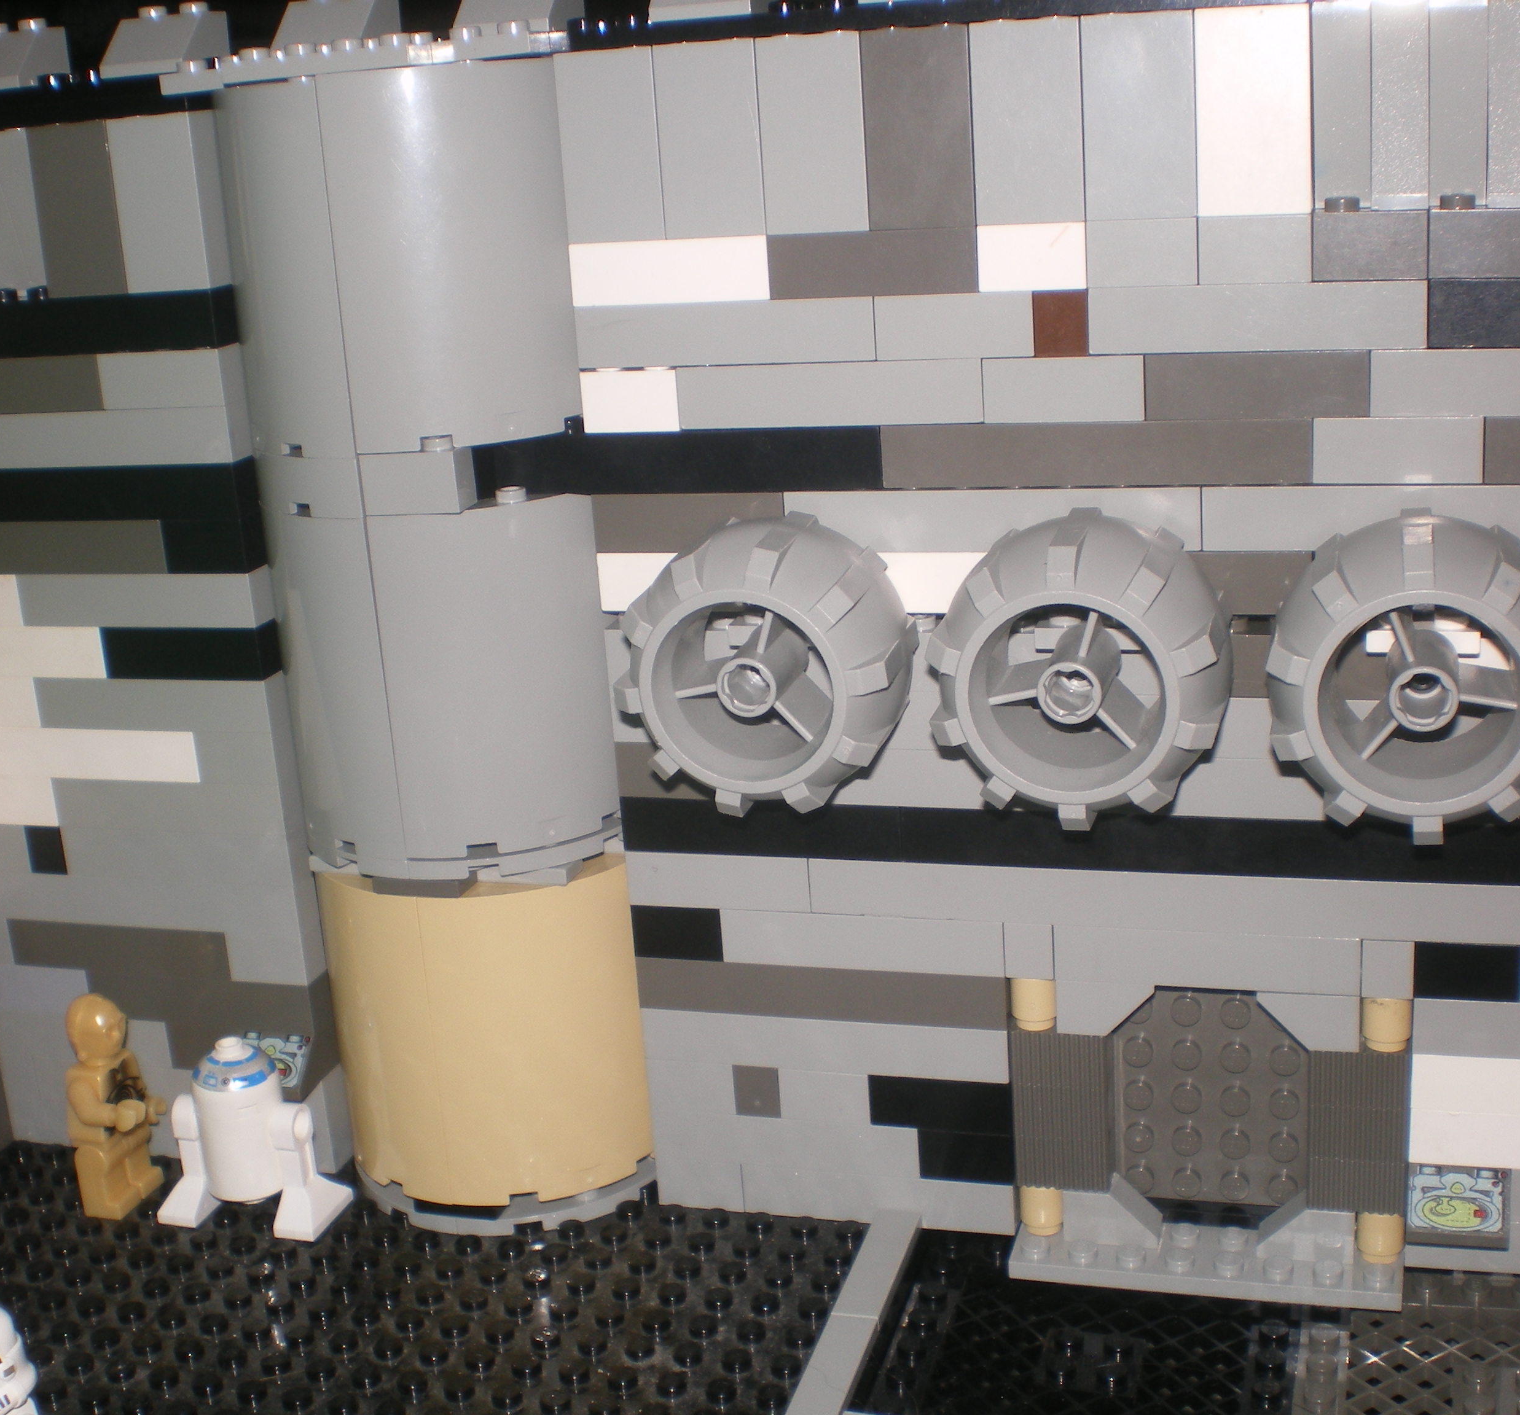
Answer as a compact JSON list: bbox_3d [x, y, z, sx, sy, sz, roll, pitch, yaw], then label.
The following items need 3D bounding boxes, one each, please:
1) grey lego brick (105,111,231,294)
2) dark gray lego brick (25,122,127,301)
[{"bbox_3d":[-0.096,-0.084,0.346,0.016,0.029,0.016,1,18,17],"label":"grey lego brick"},{"bbox_3d":[-0.111,-0.085,0.352,0.016,0.029,0.016,1,18,17],"label":"dark gray lego brick"}]

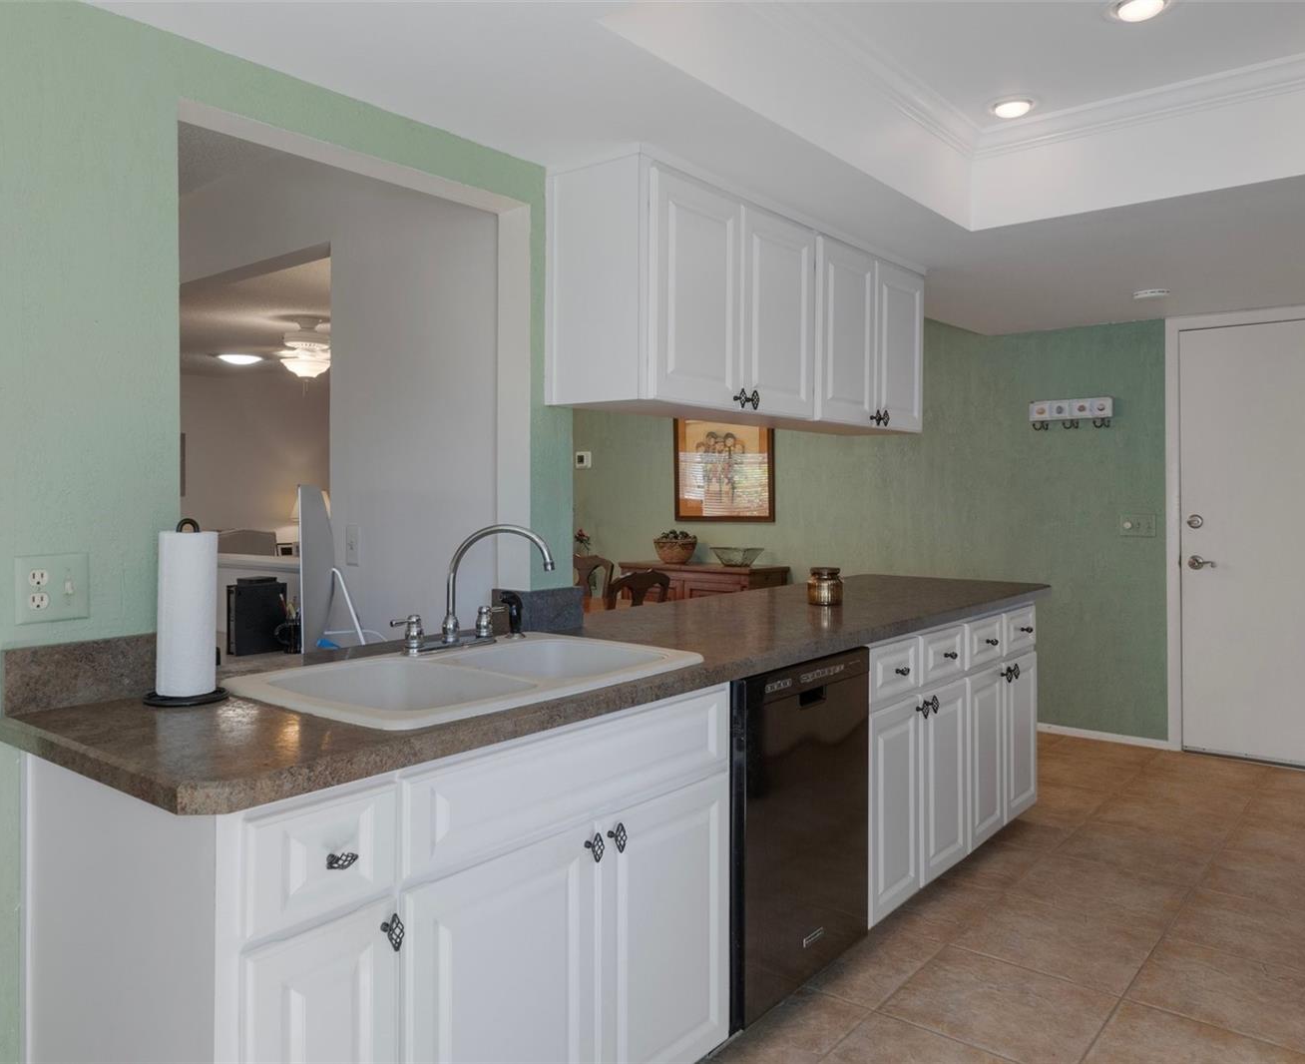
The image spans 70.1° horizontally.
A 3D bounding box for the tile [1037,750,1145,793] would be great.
[{"bbox_3d":[1.969,1.118,4.323,0.453,0.010,0.453,1,2,40],"label":"tile"}]

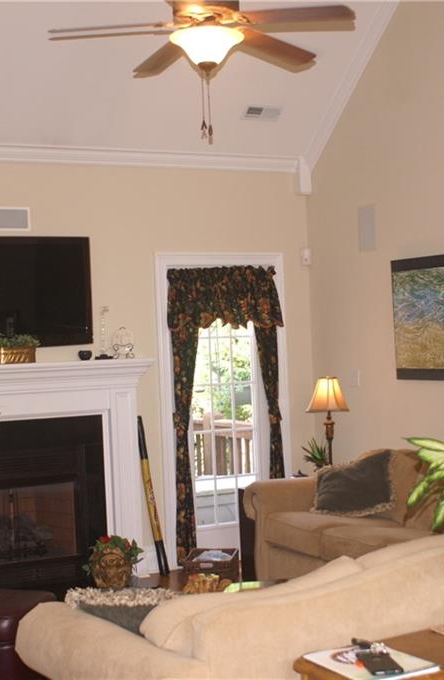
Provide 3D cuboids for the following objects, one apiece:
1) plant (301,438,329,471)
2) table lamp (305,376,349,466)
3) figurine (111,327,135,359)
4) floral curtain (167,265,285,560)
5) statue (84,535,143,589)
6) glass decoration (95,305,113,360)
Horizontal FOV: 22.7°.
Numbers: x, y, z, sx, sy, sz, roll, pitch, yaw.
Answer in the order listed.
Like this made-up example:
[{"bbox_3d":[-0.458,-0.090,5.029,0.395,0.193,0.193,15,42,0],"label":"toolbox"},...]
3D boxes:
[{"bbox_3d":[0.595,0.764,7.188,0.180,0.220,0.170,-2,0,0],"label":"plant"},{"bbox_3d":[0.707,0.589,7.432,0.290,0.700,0.290,-2,0,0],"label":"table lamp"},{"bbox_3d":[-0.646,0.016,7.199,0.150,0.213,0.090,-2,0,-26],"label":"figurine"},{"bbox_3d":[0.048,0.484,7.540,0.840,1.960,0.120,-2,0,-26],"label":"floral curtain"},{"bbox_3d":[-0.658,1.375,6.851,0.330,0.340,0.280,-2,0,-18],"label":"statue"},{"bbox_3d":[-0.766,-0.049,7.194,0.105,0.352,0.088,-2,0,-27],"label":"glass decoration"}]

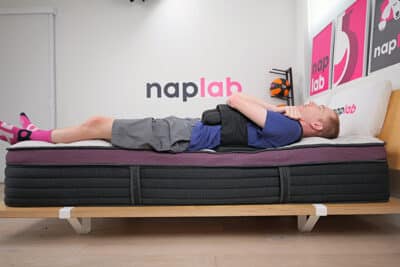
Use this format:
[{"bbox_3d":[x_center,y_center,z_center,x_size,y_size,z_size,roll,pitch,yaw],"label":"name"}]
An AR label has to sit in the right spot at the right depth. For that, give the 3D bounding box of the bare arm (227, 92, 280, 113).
[{"bbox_3d":[0.307,-0.159,1.470,0.300,0.090,0.095,8,-2,-15],"label":"bare arm"}]

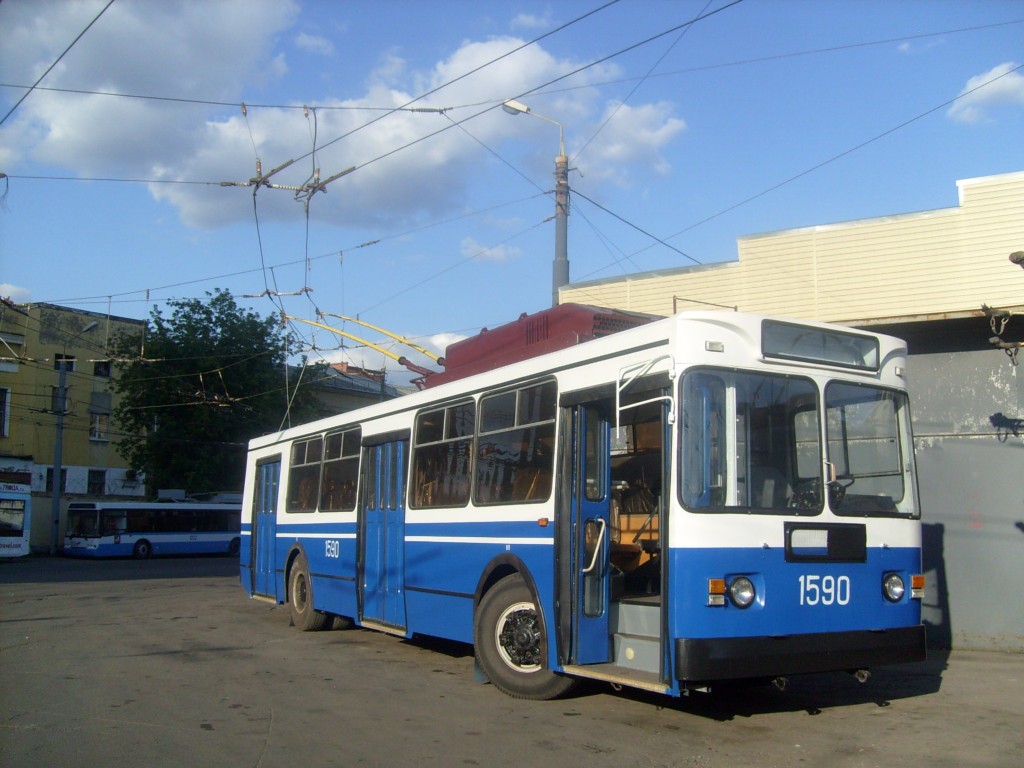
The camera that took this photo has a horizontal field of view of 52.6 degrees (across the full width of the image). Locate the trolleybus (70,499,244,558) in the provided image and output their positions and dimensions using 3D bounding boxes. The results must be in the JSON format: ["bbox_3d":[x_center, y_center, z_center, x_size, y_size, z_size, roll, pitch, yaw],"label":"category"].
[{"bbox_3d":[-17.297,7.646,54.825,2.500,3.000,12.000,-5,-10,35],"label":"trolleybus"}]

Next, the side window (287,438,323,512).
[{"bbox_3d":[-2.848,1.241,14.191,0.080,1.060,1.320,8,-10,-28],"label":"side window"}]

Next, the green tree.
[{"bbox_3d":[-17.832,2.157,63.302,12.600,16.100,12.000,0,-8,0],"label":"green tree"}]

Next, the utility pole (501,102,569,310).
[{"bbox_3d":[0.537,-0.871,21.360,1.420,10.400,0.450,3,-8,-17],"label":"utility pole"}]

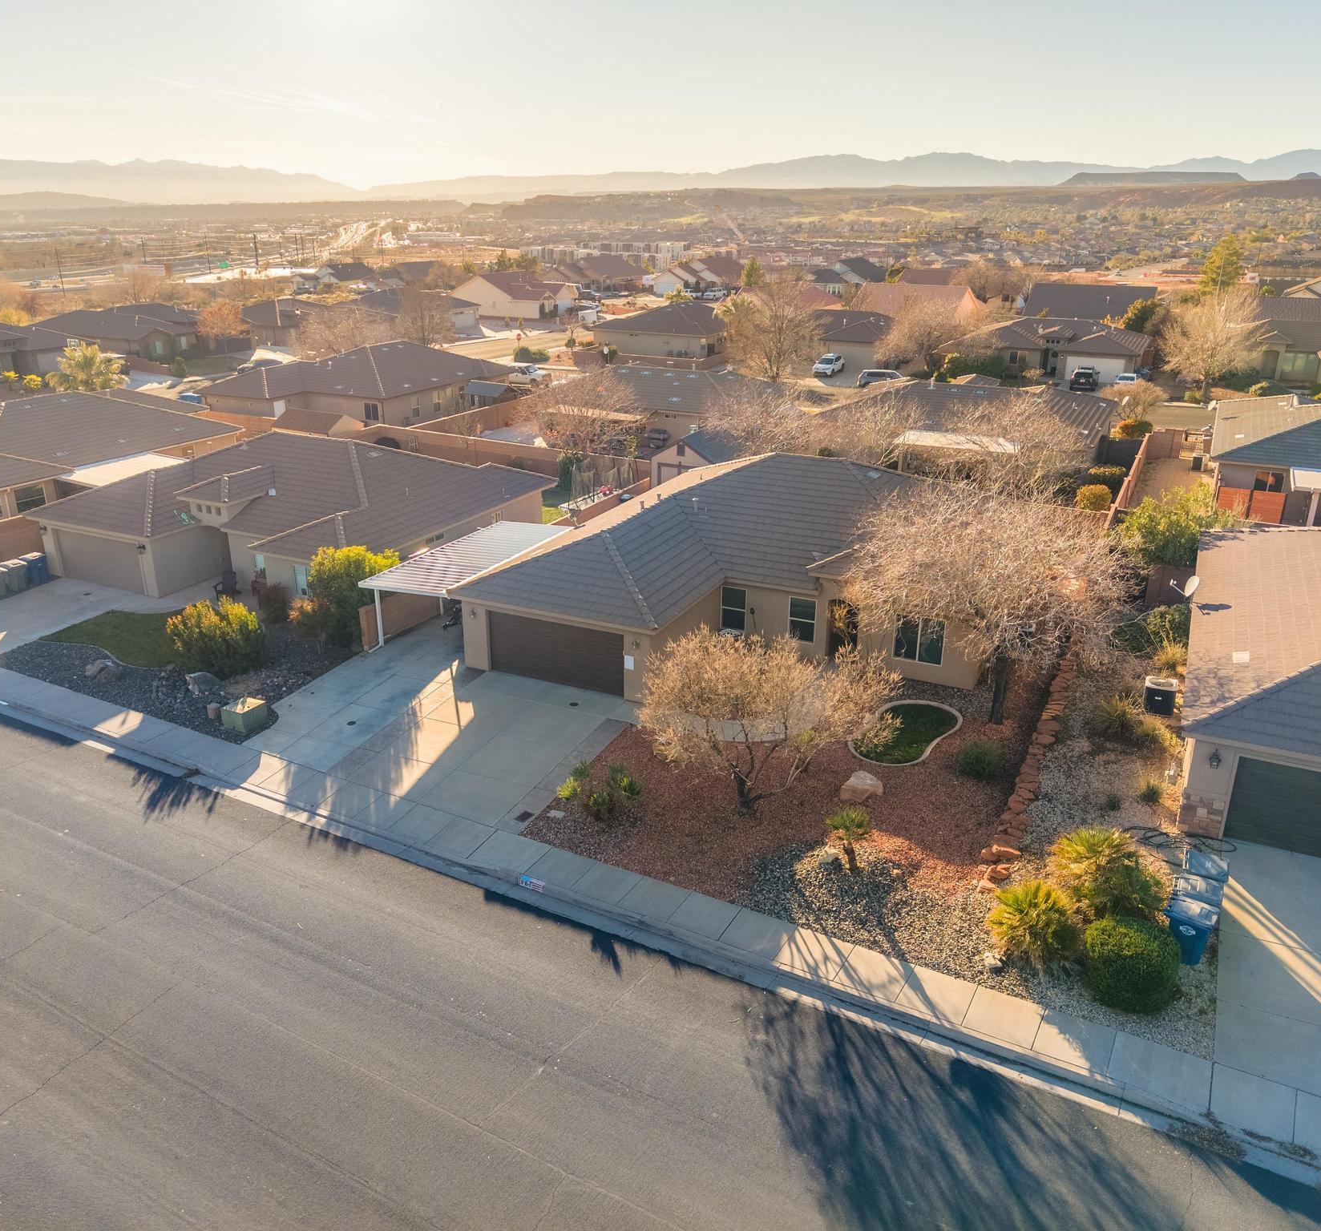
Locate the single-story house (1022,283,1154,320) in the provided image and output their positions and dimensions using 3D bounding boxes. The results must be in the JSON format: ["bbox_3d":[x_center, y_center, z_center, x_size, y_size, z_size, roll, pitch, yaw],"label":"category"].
[{"bbox_3d":[53.057,-37.397,139.957,13.999,5.772,15.309,10,22,23],"label":"single-story house"}]

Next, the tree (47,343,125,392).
[{"bbox_3d":[-43.832,-17.486,87.383,5.900,6.800,5.900,0,20,0],"label":"tree"}]

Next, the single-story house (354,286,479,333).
[{"bbox_3d":[-34.405,-40.547,150.351,13.822,5.350,18.098,10,22,23],"label":"single-story house"}]

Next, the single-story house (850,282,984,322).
[{"bbox_3d":[31.628,-38.148,140.329,13.000,5.200,14.400,10,22,24],"label":"single-story house"}]

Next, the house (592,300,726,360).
[{"bbox_3d":[2.806,-31.528,123.857,12.767,4.900,18.787,10,22,23],"label":"house"}]

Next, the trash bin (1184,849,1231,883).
[{"bbox_3d":[12.084,6.019,25.417,0.900,1.150,0.750,10,22,24],"label":"trash bin"}]

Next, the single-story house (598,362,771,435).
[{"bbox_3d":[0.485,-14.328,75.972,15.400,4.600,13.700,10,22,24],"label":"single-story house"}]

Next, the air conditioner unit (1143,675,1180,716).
[{"bbox_3d":[15.519,2.487,35.293,0.840,0.880,0.850,10,22,24],"label":"air conditioner unit"}]

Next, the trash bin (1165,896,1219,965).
[{"bbox_3d":[10.407,6.234,22.409,0.850,1.080,0.660,14,24,32],"label":"trash bin"}]

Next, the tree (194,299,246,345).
[{"bbox_3d":[-44.910,-28.937,115.395,5.200,5.900,5.200,10,22,24],"label":"tree"}]

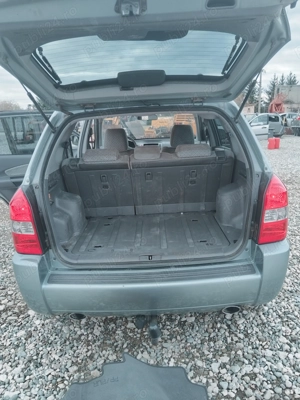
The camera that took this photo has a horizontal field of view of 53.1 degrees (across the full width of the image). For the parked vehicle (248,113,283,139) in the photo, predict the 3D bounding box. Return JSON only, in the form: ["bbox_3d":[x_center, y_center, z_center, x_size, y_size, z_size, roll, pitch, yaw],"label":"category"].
[{"bbox_3d":[4.979,-4.079,16.521,3.950,1.440,1.700,0,16,13],"label":"parked vehicle"}]

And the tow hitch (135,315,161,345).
[{"bbox_3d":[-0.010,0.745,1.776,0.150,0.160,0.200,-3,16,2],"label":"tow hitch"}]

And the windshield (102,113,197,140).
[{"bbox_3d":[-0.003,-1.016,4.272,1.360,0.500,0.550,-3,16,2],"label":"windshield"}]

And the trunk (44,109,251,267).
[{"bbox_3d":[-0.017,-0.140,2.078,1.300,0.940,0.760,-3,16,2],"label":"trunk"}]

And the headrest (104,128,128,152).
[{"bbox_3d":[-0.384,-0.690,3.465,0.260,0.260,0.140,-3,16,2],"label":"headrest"}]

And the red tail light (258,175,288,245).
[{"bbox_3d":[0.742,0.052,1.836,0.210,0.410,0.160,-8,16,-15],"label":"red tail light"}]

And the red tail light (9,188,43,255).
[{"bbox_3d":[-0.765,0.129,1.877,0.210,0.410,0.160,2,16,18],"label":"red tail light"}]

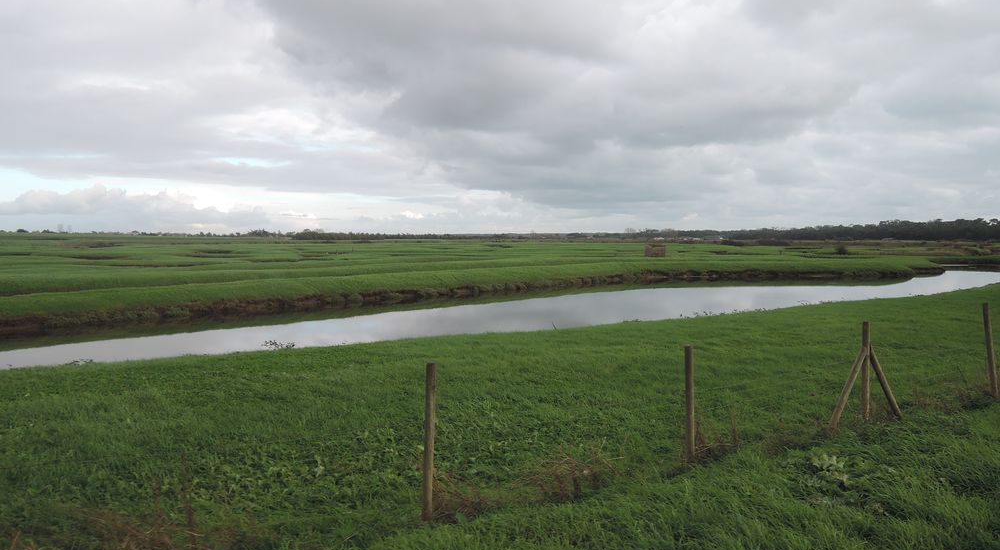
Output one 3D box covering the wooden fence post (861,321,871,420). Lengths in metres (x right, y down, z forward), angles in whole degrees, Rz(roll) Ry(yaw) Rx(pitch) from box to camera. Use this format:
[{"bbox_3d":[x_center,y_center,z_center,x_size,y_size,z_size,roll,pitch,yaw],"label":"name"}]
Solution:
[{"bbox_3d":[4.284,1.122,8.100,0.076,1.160,0.076,-2,3,0],"label":"wooden fence post"}]

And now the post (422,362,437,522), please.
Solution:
[{"bbox_3d":[-0.523,1.248,5.150,0.073,1.193,0.073,2,3,0],"label":"post"}]

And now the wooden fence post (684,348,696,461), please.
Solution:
[{"bbox_3d":[1.825,1.242,6.650,0.075,1.132,0.075,-2,3,0],"label":"wooden fence post"}]

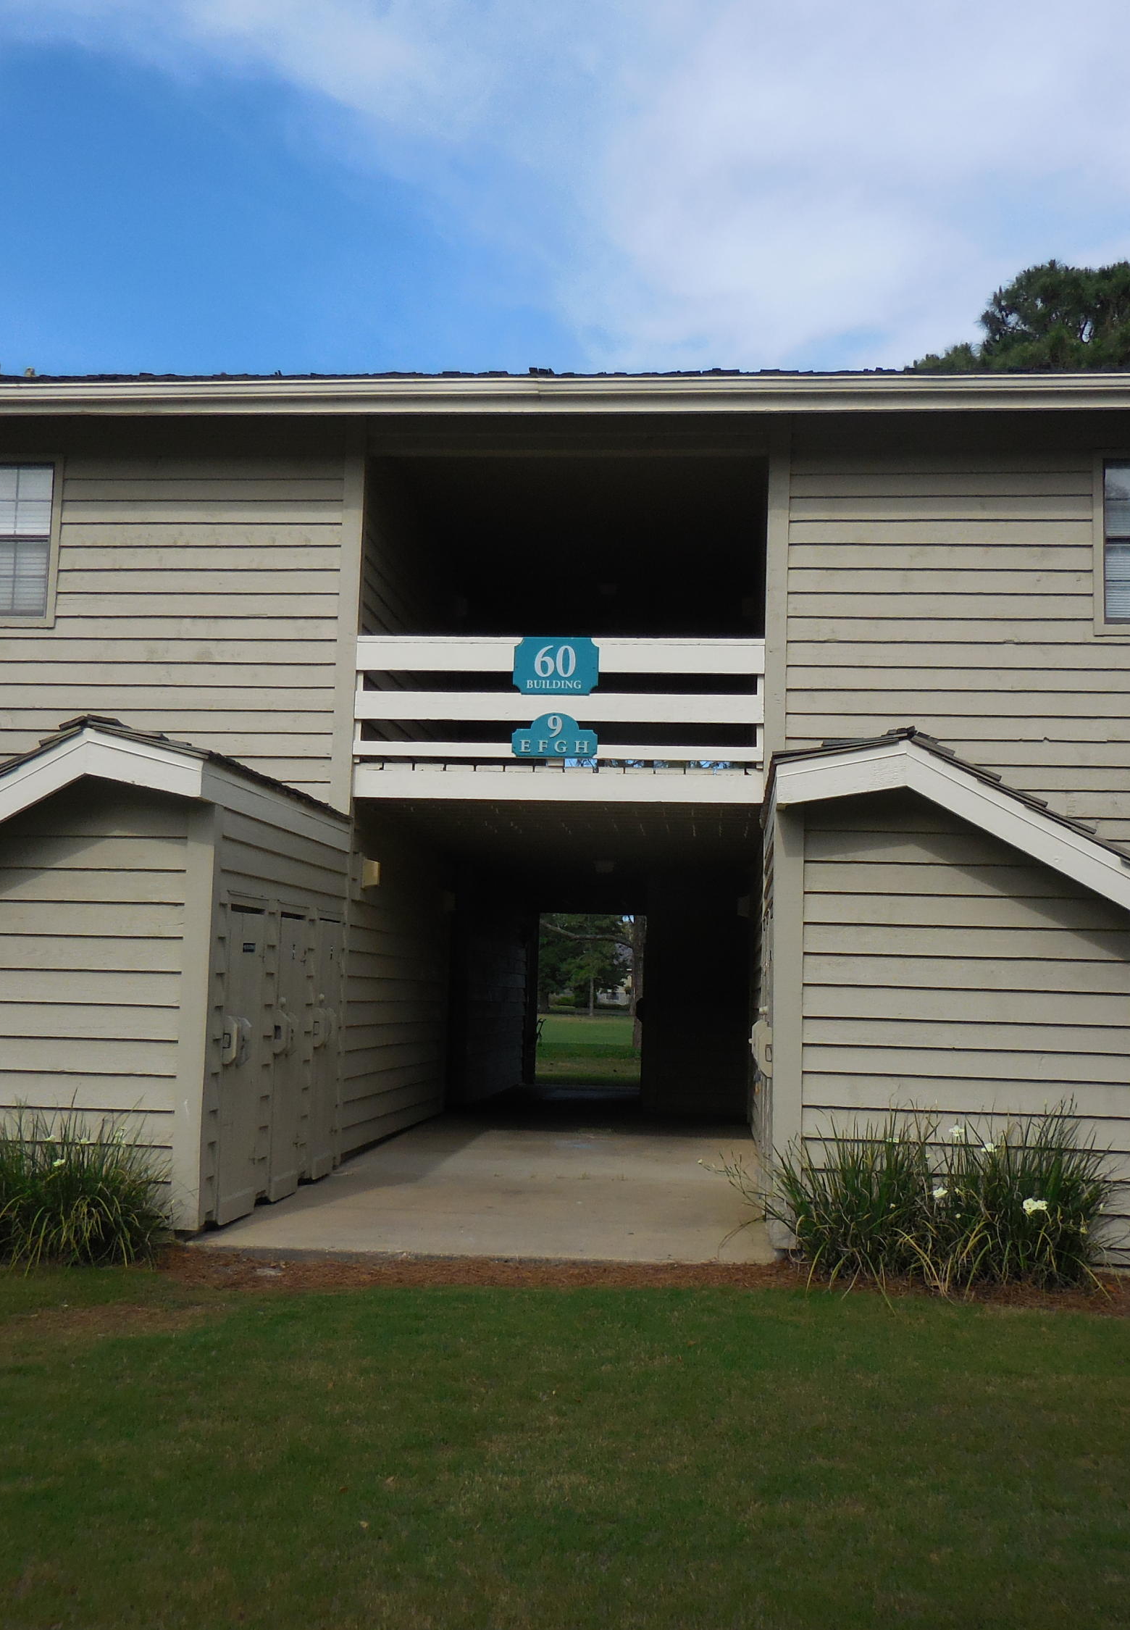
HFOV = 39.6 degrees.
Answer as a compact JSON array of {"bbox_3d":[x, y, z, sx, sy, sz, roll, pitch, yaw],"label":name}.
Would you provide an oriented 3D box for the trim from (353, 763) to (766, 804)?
[{"bbox_3d":[-0.062,-0.225,11.277,2.984,0.244,0.060,1,-6,5],"label":"trim"}]

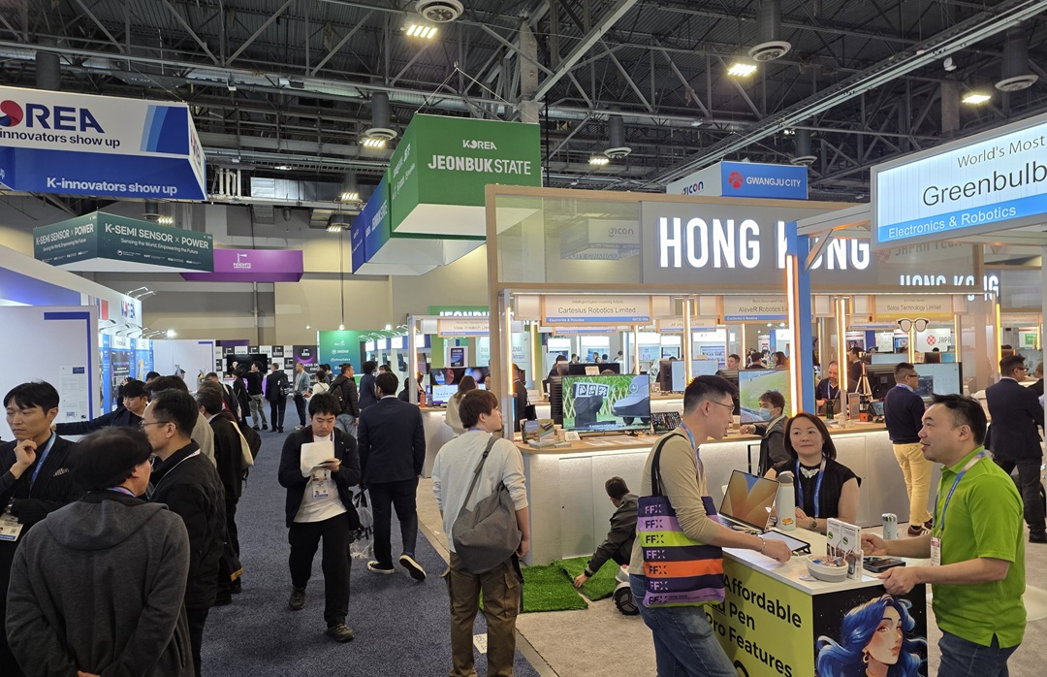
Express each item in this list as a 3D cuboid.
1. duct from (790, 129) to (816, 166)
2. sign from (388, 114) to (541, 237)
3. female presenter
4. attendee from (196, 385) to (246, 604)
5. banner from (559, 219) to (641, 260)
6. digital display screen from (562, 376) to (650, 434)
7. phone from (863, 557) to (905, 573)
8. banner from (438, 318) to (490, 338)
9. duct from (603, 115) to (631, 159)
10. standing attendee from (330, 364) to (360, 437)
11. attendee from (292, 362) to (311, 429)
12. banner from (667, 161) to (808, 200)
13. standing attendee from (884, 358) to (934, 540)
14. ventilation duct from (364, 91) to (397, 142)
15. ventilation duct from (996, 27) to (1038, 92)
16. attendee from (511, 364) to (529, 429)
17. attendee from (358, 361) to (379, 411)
[{"bbox_3d":[11.800,-8.312,29.300,1.060,1.580,1.060,-1,-1,-19],"label":"duct"},{"bbox_3d":[-1.596,-3.968,17.721,2.921,2.027,3.672,-1,-1,-19],"label":"sign"},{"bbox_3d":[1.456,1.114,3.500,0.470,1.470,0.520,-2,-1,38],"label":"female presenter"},{"bbox_3d":[-2.509,1.228,5.654,0.420,1.720,0.520,-2,-1,10],"label":"attendee"},{"bbox_3d":[3.585,-4.246,30.348,2.970,1.204,3.105,-1,-1,-19],"label":"banner"},{"bbox_3d":[0.832,0.665,7.019,0.950,0.560,0.060,-1,-1,-16],"label":"digital display screen"},{"bbox_3d":[1.406,0.886,2.722,0.163,0.014,0.078,-1,-1,-24],"label":"phone"},{"bbox_3d":[-0.834,-0.162,11.400,1.180,0.310,0.060,-1,-1,-19],"label":"banner"},{"bbox_3d":[3.704,-8.137,27.400,1.060,1.580,1.060,-1,-1,0],"label":"duct"},{"bbox_3d":[-2.966,1.296,11.600,0.460,1.760,0.480,-1,-1,-26],"label":"standing attendee"},{"bbox_3d":[-5.776,1.506,18.100,0.500,1.750,0.400,-2,-1,42],"label":"attendee"},{"bbox_3d":[6.655,-4.505,22.001,2.959,1.204,2.970,-1,-1,-19],"label":"banner"},{"bbox_3d":[3.961,1.103,7.150,0.380,1.720,0.500,-1,-1,-24],"label":"standing attendee"},{"bbox_3d":[-5.036,-7.961,24.500,1.060,1.580,1.060,-1,-1,-19],"label":"ventilation duct"},{"bbox_3d":[15.396,-8.755,21.750,1.110,1.900,1.110,-1,-1,-19],"label":"ventilation duct"},{"bbox_3d":[-0.115,1.231,9.700,0.520,1.750,0.380,-2,-1,25],"label":"attendee"},{"bbox_3d":[-2.773,1.300,12.400,0.400,1.770,0.500,-1,-1,-41],"label":"attendee"}]

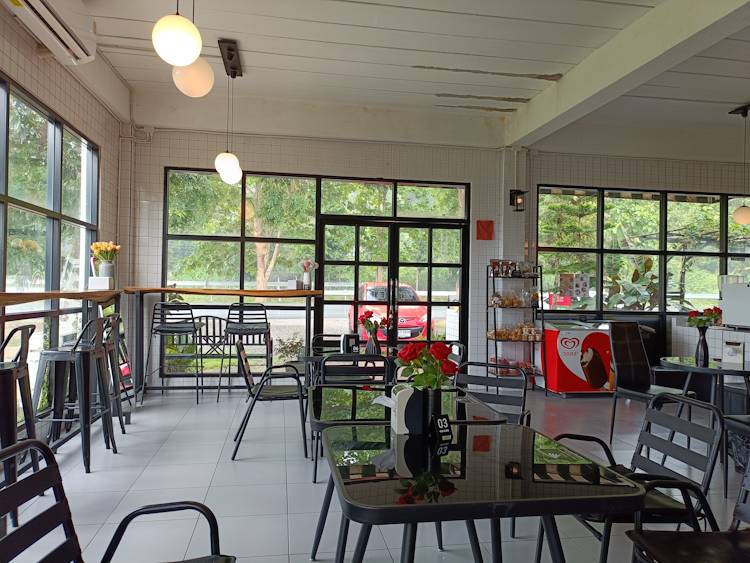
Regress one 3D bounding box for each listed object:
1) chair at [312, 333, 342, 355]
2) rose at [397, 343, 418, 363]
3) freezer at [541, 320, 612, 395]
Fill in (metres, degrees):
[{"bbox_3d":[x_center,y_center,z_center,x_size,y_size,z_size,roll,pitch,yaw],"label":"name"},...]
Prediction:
[{"bbox_3d":[-0.303,0.852,4.479,0.541,0.796,0.551,1,0,-10],"label":"chair"},{"bbox_3d":[0.109,0.238,1.815,0.073,0.063,0.073,1,0,-10],"label":"rose"},{"bbox_3d":[2.343,0.871,6.272,0.791,0.838,0.625,1,-1,-10],"label":"freezer"}]

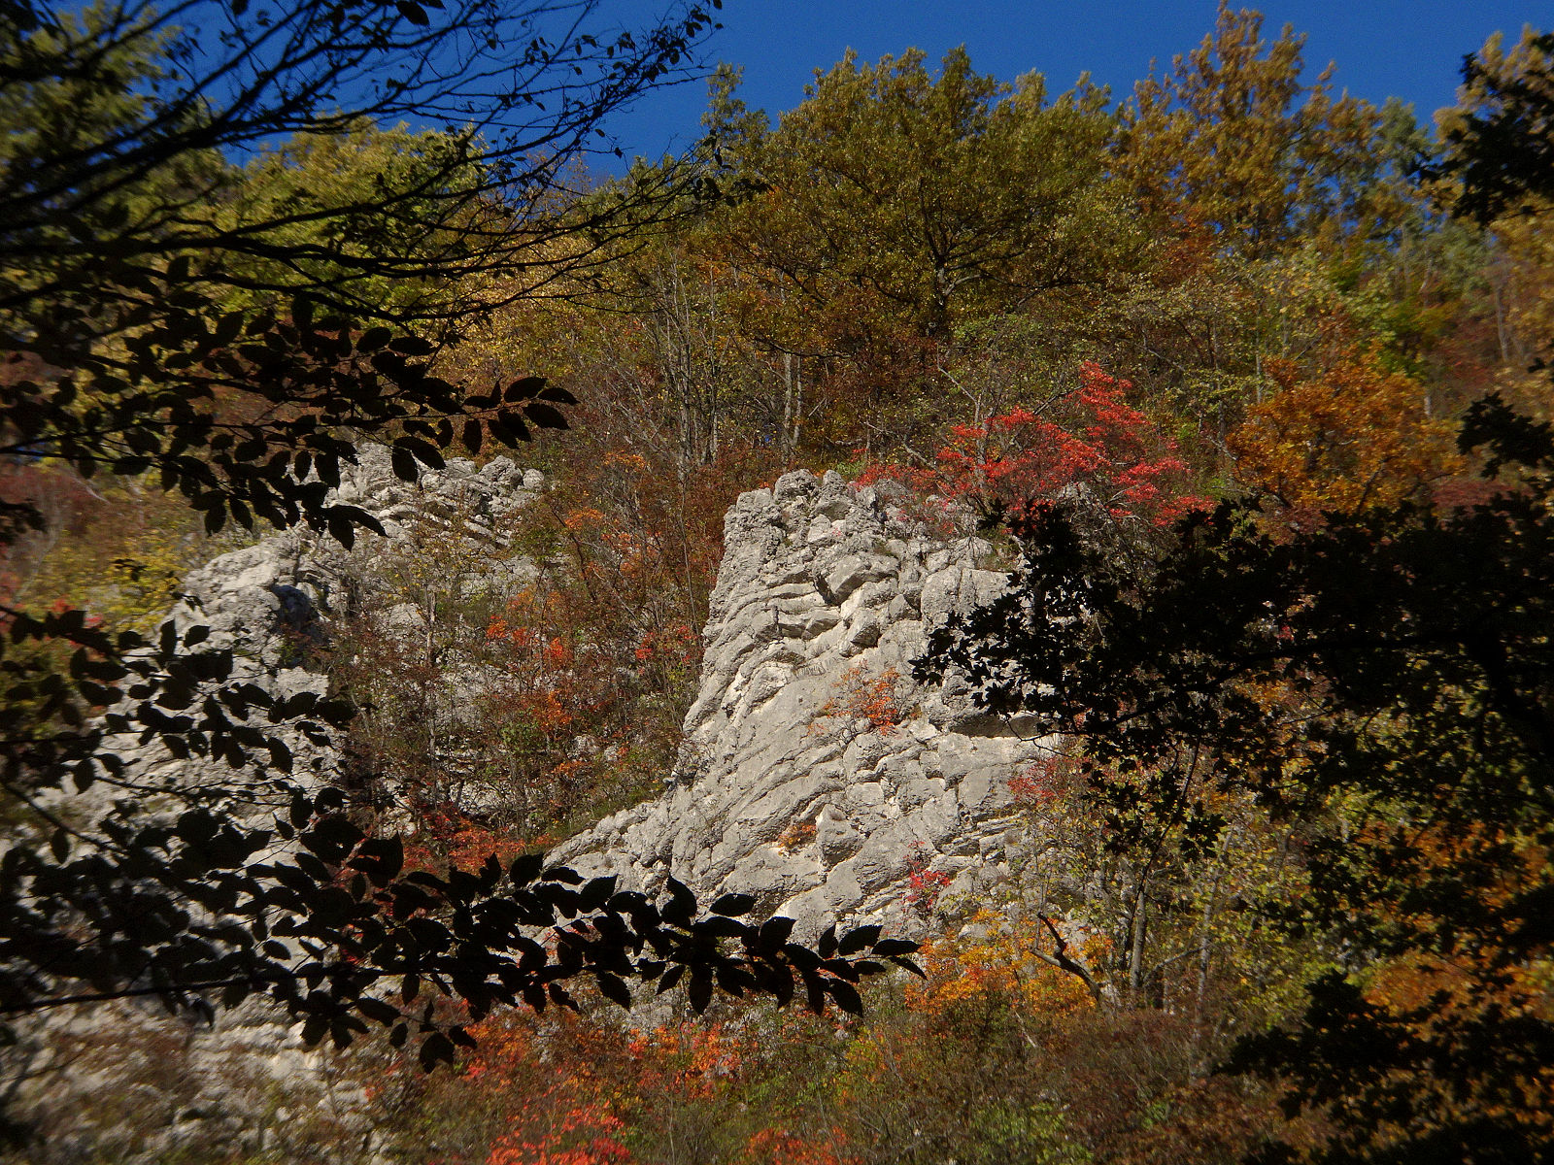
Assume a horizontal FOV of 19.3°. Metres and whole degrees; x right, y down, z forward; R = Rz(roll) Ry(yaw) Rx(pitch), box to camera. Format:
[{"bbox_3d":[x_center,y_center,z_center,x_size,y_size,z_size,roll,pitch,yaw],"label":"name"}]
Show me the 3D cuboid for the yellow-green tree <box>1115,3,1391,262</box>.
[{"bbox_3d":[10.280,-9.230,99.041,6.000,7.000,5.800,-2,-16,6],"label":"yellow-green tree"}]

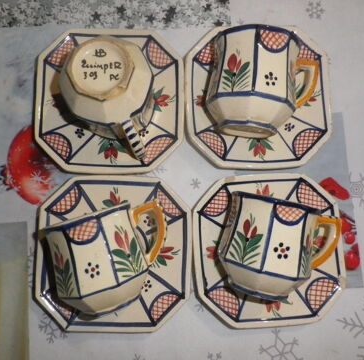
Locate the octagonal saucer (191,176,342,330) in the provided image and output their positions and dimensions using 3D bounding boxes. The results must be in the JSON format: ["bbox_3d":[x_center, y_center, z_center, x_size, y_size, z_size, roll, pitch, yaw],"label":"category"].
[{"bbox_3d":[0.082,0.065,0.332,0.140,0.019,0.140,-4,85,-3],"label":"octagonal saucer"}]

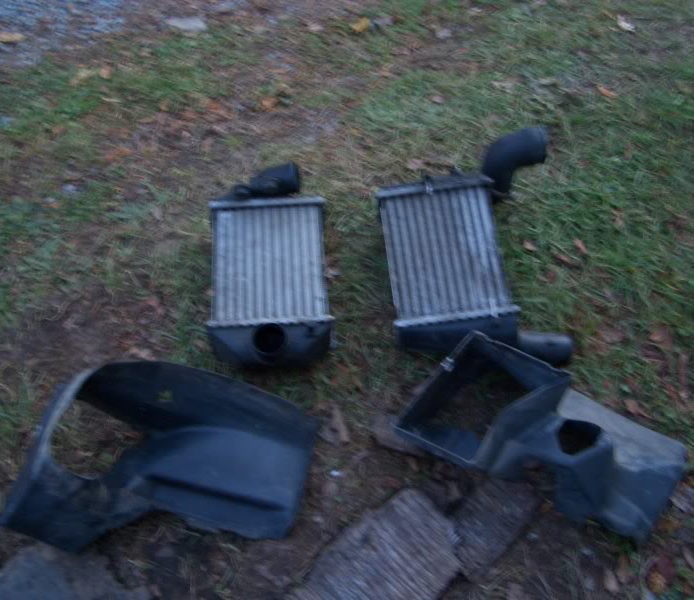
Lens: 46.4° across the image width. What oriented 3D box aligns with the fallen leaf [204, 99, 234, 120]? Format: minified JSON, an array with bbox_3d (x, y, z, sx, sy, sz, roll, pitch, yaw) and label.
[{"bbox_3d":[-0.267,-0.396,1.681,0.061,0.015,0.048,11,61,8],"label":"fallen leaf"}]

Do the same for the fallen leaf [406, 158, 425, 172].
[{"bbox_3d":[0.135,-0.266,1.599,0.037,0.012,0.031,-3,60,0],"label":"fallen leaf"}]

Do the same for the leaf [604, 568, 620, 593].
[{"bbox_3d":[0.393,0.416,1.200,0.017,0.010,0.033,-12,60,-5],"label":"leaf"}]

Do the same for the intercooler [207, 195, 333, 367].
[{"bbox_3d":[-0.134,-0.043,1.418,0.213,0.078,0.336,-3,62,-2],"label":"intercooler"}]

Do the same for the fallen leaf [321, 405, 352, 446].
[{"bbox_3d":[-0.021,0.206,1.325,0.040,0.020,0.070,-18,61,-9],"label":"fallen leaf"}]

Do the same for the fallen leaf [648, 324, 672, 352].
[{"bbox_3d":[0.541,0.065,1.397,0.032,0.015,0.042,27,64,16],"label":"fallen leaf"}]

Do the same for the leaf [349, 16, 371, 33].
[{"bbox_3d":[0.030,-0.610,1.798,0.055,0.015,0.037,-40,67,-19],"label":"leaf"}]

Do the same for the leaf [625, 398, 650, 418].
[{"bbox_3d":[0.476,0.177,1.331,0.042,0.012,0.021,38,68,18],"label":"leaf"}]

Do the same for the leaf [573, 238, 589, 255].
[{"bbox_3d":[0.434,-0.099,1.497,0.012,0.010,0.036,-27,63,-13],"label":"leaf"}]

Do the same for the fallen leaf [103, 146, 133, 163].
[{"bbox_3d":[-0.447,-0.283,1.581,0.058,0.012,0.024,-25,64,-13],"label":"fallen leaf"}]

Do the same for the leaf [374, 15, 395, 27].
[{"bbox_3d":[0.081,-0.607,1.757,0.048,0.012,0.028,0,61,0],"label":"leaf"}]

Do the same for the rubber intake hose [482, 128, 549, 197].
[{"bbox_3d":[0.319,-0.265,1.549,0.105,0.070,0.105,-11,60,-5],"label":"rubber intake hose"}]

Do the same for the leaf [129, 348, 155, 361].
[{"bbox_3d":[-0.349,0.092,1.377,0.046,0.012,0.018,15,62,8],"label":"leaf"}]

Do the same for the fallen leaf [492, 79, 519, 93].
[{"bbox_3d":[0.331,-0.451,1.701,0.053,0.012,0.033,8,61,6],"label":"fallen leaf"}]

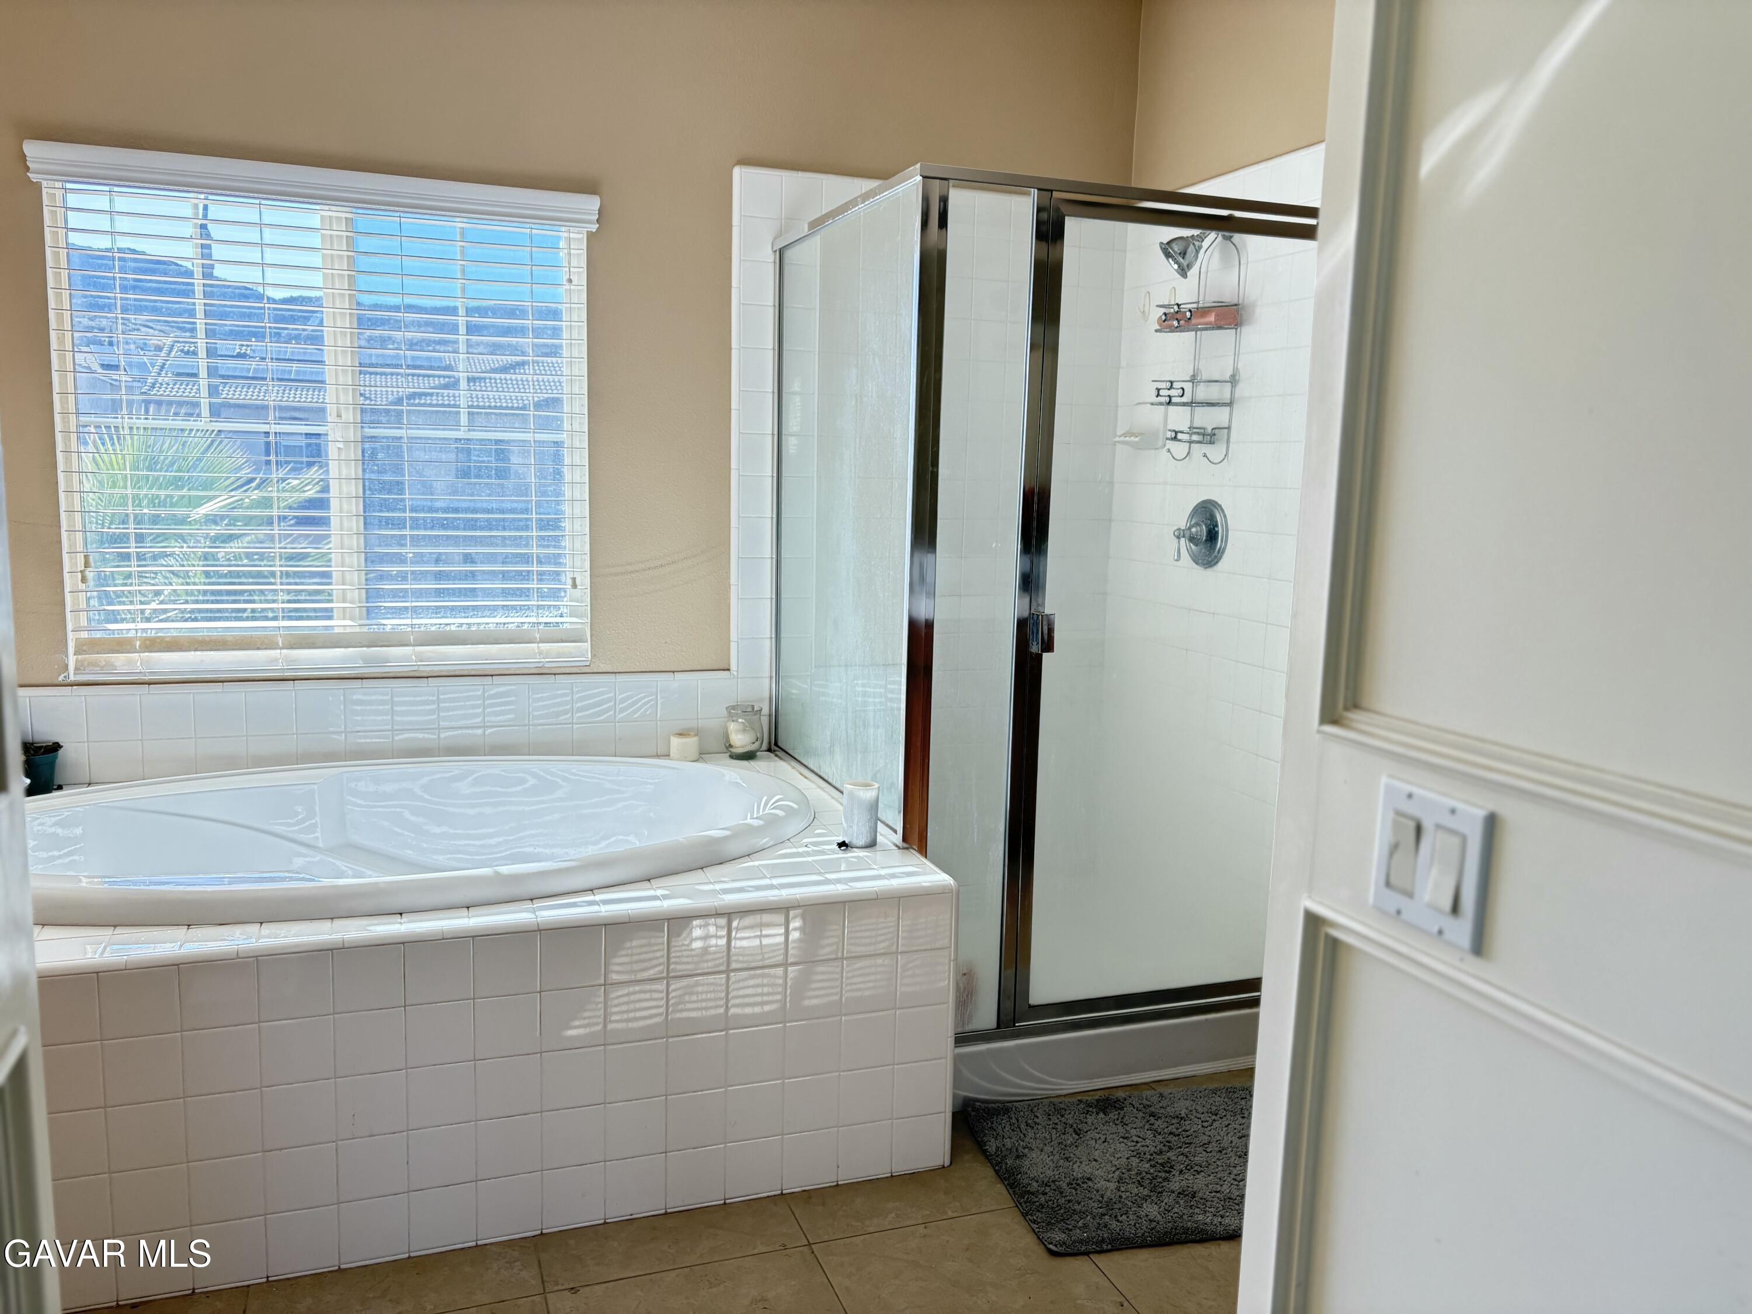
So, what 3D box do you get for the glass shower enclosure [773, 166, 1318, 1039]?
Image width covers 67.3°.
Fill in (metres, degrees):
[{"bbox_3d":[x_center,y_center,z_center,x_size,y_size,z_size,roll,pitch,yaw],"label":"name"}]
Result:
[{"bbox_3d":[0.394,-0.137,3.265,1.060,1.785,1.025,-1,8,-20],"label":"glass shower enclosure"}]

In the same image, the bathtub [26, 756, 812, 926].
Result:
[{"bbox_3d":[-1.011,0.580,2.752,1.825,0.520,1.110,-1,8,-20],"label":"bathtub"}]

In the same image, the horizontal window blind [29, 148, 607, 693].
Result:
[{"bbox_3d":[-1.279,-0.542,3.140,1.225,1.180,0.080,-1,8,-20],"label":"horizontal window blind"}]

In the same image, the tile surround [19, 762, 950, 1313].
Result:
[{"bbox_3d":[-1.016,0.656,2.761,2.048,0.585,1.210,-1,8,-20],"label":"tile surround"}]

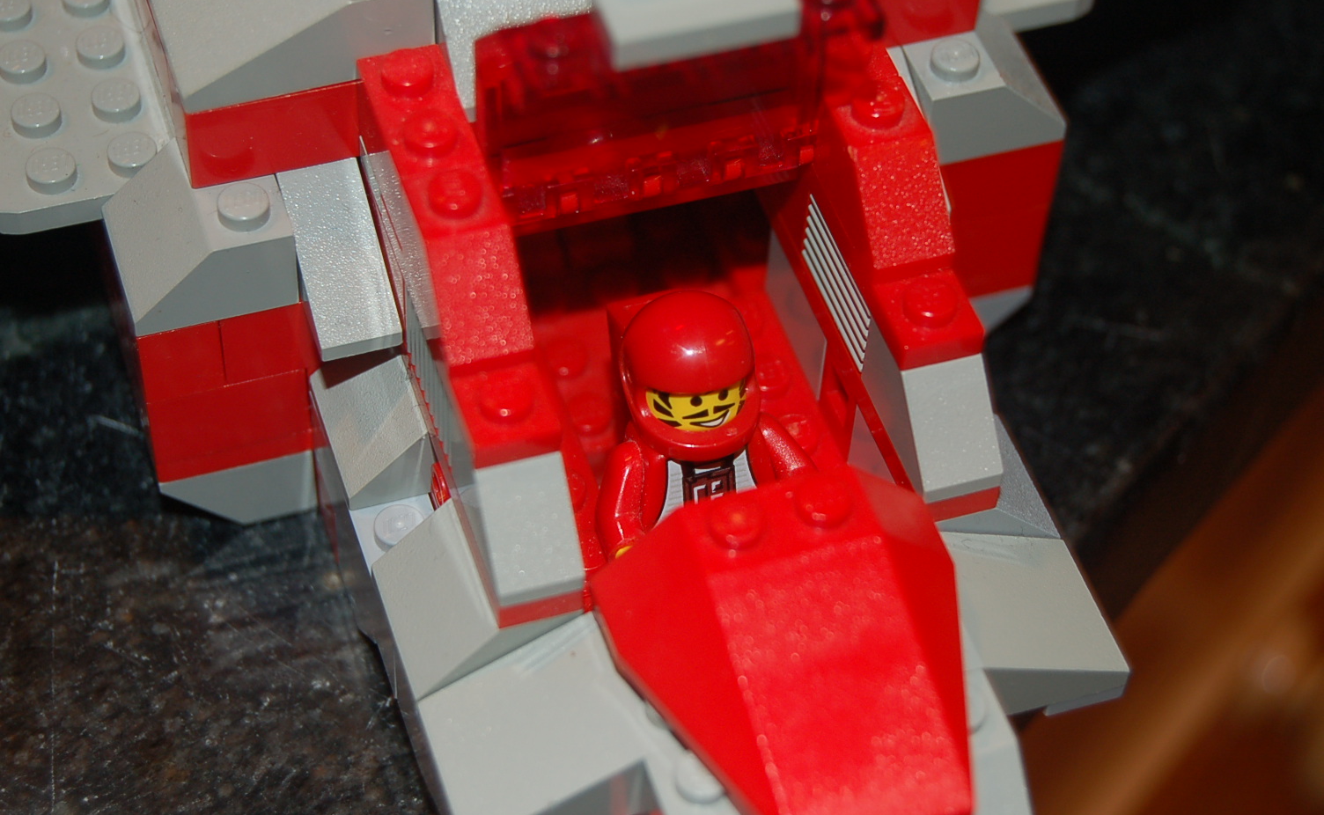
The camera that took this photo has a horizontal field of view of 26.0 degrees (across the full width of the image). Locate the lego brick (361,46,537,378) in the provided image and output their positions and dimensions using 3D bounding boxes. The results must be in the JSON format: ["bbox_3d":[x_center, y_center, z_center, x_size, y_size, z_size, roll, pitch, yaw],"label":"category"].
[{"bbox_3d":[-0.020,-0.019,0.259,0.008,0.011,0.032,-13,52,-14],"label":"lego brick"}]

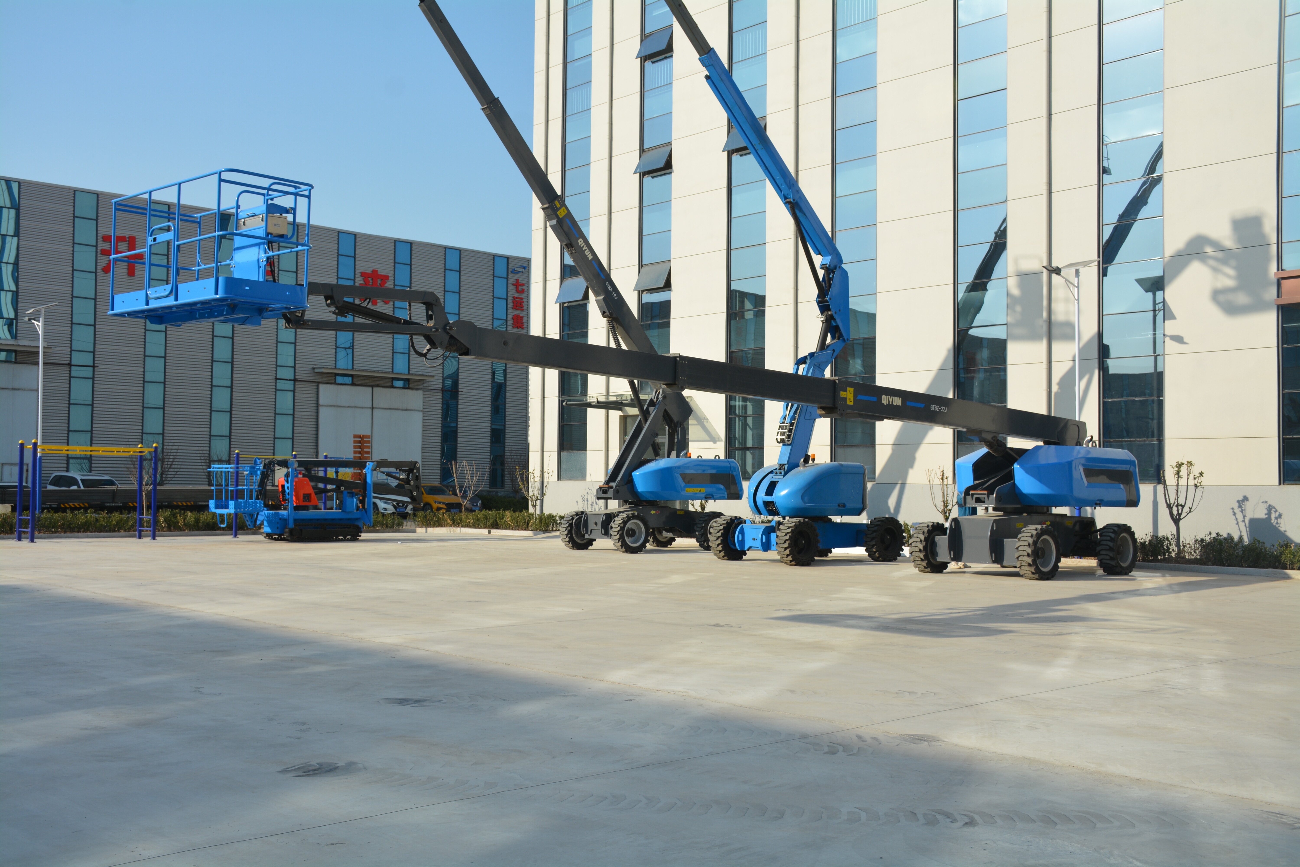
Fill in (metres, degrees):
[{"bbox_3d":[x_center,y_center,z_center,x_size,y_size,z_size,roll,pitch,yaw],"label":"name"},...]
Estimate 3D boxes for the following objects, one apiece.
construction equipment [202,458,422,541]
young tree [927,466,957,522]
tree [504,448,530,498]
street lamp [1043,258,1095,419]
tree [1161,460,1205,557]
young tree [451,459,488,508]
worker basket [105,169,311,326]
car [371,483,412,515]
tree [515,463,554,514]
[{"bbox_3d":[-8.642,1.734,34.689,5.903,2.198,1.550,3,-3,-43],"label":"construction equipment"},{"bbox_3d":[6.719,1.710,29.506,0.900,1.944,0.900,0,-2,13],"label":"young tree"},{"bbox_3d":[-6.057,2.175,58.958,1.200,3.062,1.150,1,-2,-6],"label":"tree"},{"bbox_3d":[8.542,-0.493,26.606,1.600,6.177,1.000,3,-3,-42],"label":"street lamp"},{"bbox_3d":[10.435,1.541,25.507,0.870,2.046,0.850,0,-2,5],"label":"tree"},{"bbox_3d":[-5.702,1.905,40.617,1.130,2.160,1.100,1,-2,-8],"label":"young tree"},{"bbox_3d":[-4.724,-1.865,13.845,2.400,1.363,1.020,-1,-3,43],"label":"worker basket"},{"bbox_3d":[-11.633,2.786,54.550,1.840,1.580,4.400,3,-3,-42],"label":"car"},{"bbox_3d":[-3.667,1.965,40.930,1.250,2.107,1.200,1,-2,-5],"label":"tree"}]

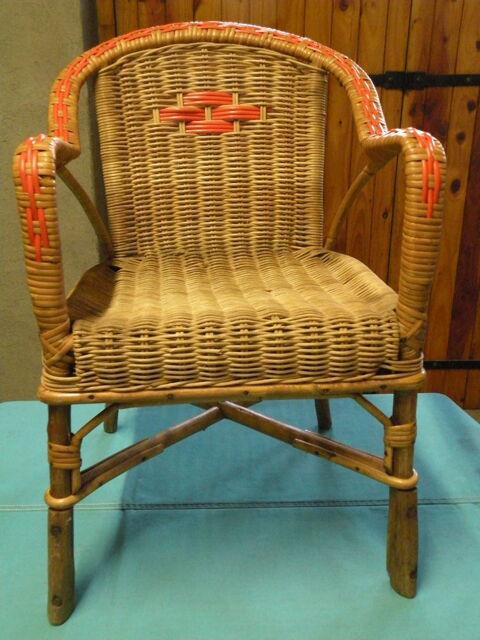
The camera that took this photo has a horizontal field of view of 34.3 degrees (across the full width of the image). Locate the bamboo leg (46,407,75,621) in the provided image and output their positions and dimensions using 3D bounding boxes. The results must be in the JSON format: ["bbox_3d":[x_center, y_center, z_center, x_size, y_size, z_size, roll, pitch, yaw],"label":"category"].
[{"bbox_3d":[-0.172,0.191,0.745,0.027,0.255,0.026,3,24,-6],"label":"bamboo leg"}]

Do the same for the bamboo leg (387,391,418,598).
[{"bbox_3d":[0.166,0.179,0.779,0.029,0.250,0.027,-7,24,-2],"label":"bamboo leg"}]

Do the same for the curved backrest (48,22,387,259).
[{"bbox_3d":[-0.027,-0.199,0.914,0.368,0.282,0.151,-2,18,-4],"label":"curved backrest"}]

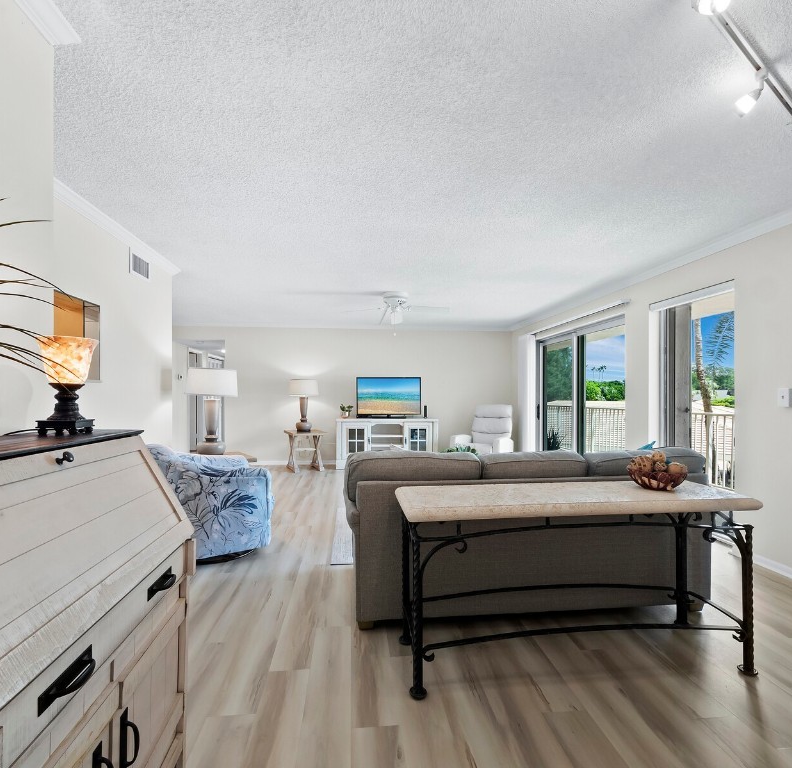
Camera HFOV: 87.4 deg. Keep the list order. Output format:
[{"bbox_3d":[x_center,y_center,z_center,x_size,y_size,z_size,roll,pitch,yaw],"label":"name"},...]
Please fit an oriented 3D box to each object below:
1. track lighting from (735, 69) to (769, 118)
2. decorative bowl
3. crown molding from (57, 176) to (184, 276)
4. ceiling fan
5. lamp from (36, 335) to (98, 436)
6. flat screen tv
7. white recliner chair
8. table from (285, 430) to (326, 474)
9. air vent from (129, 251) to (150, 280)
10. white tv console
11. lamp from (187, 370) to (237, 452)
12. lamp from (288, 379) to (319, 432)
[{"bbox_3d":[1.351,-1.102,1.578,0.070,0.140,0.120,1,-1,-22],"label":"track lighting"},{"bbox_3d":[1.247,0.457,1.996,0.250,0.092,0.250,1,-1,0],"label":"decorative bowl"},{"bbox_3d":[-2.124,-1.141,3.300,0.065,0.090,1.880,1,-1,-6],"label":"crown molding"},{"bbox_3d":[-0.010,-0.891,4.930,1.300,0.400,1.300,0,-1,-7],"label":"ceiling fan"},{"bbox_3d":[-0.985,0.001,1.232,0.150,0.290,0.150,1,-1,-6],"label":"lamp"},{"bbox_3d":[-0.110,0.230,6.740,1.069,0.672,0.180,1,-1,-6],"label":"flat screen tv"},{"bbox_3d":[1.380,0.866,6.480,0.840,1.060,0.900,-1,-2,34],"label":"white recliner chair"},{"bbox_3d":[-1.487,1.101,6.820,0.600,0.610,0.620,1,-1,-23],"label":"table"},{"bbox_3d":[-2.172,-1.006,3.534,0.030,0.210,0.335,1,-1,-6],"label":"air vent"},{"bbox_3d":[-0.146,0.962,6.731,1.629,0.777,0.410,1,-1,-6],"label":"white tv console"},{"bbox_3d":[-1.880,0.278,4.240,0.500,0.870,0.500,0,-1,-6],"label":"lamp"},{"bbox_3d":[-1.517,0.354,6.820,0.490,0.865,0.490,0,-1,-6],"label":"lamp"}]

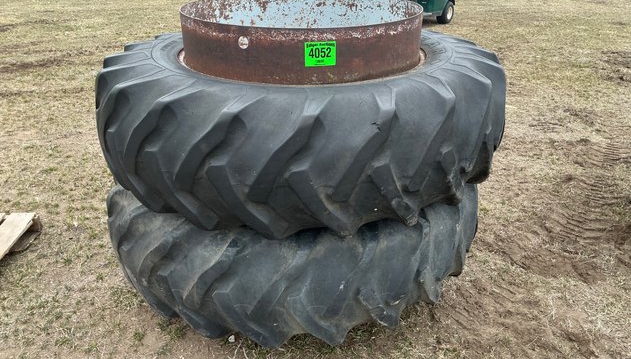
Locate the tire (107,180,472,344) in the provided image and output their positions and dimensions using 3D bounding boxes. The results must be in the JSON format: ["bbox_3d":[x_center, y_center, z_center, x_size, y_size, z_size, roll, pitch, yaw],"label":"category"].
[{"bbox_3d":[-0.100,0.076,2.556,1.732,0.502,1.732,0,26,0],"label":"tire"}]

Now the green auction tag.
[{"bbox_3d":[0.019,-0.425,1.733,0.107,0.081,0.005,-3,27,-8],"label":"green auction tag"}]

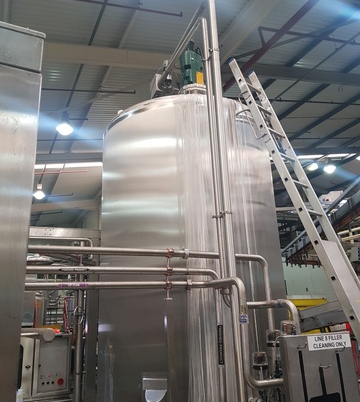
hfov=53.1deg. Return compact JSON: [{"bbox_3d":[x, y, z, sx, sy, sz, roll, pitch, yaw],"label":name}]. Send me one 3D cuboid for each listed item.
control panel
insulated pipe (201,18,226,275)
[{"bbox_3d":[-1.244,1.578,3.488,0.317,0.489,0.200,6,-19,-26],"label":"control panel"},{"bbox_3d":[0.256,-0.539,2.771,0.045,2.186,0.045,-2,-17,0],"label":"insulated pipe"}]

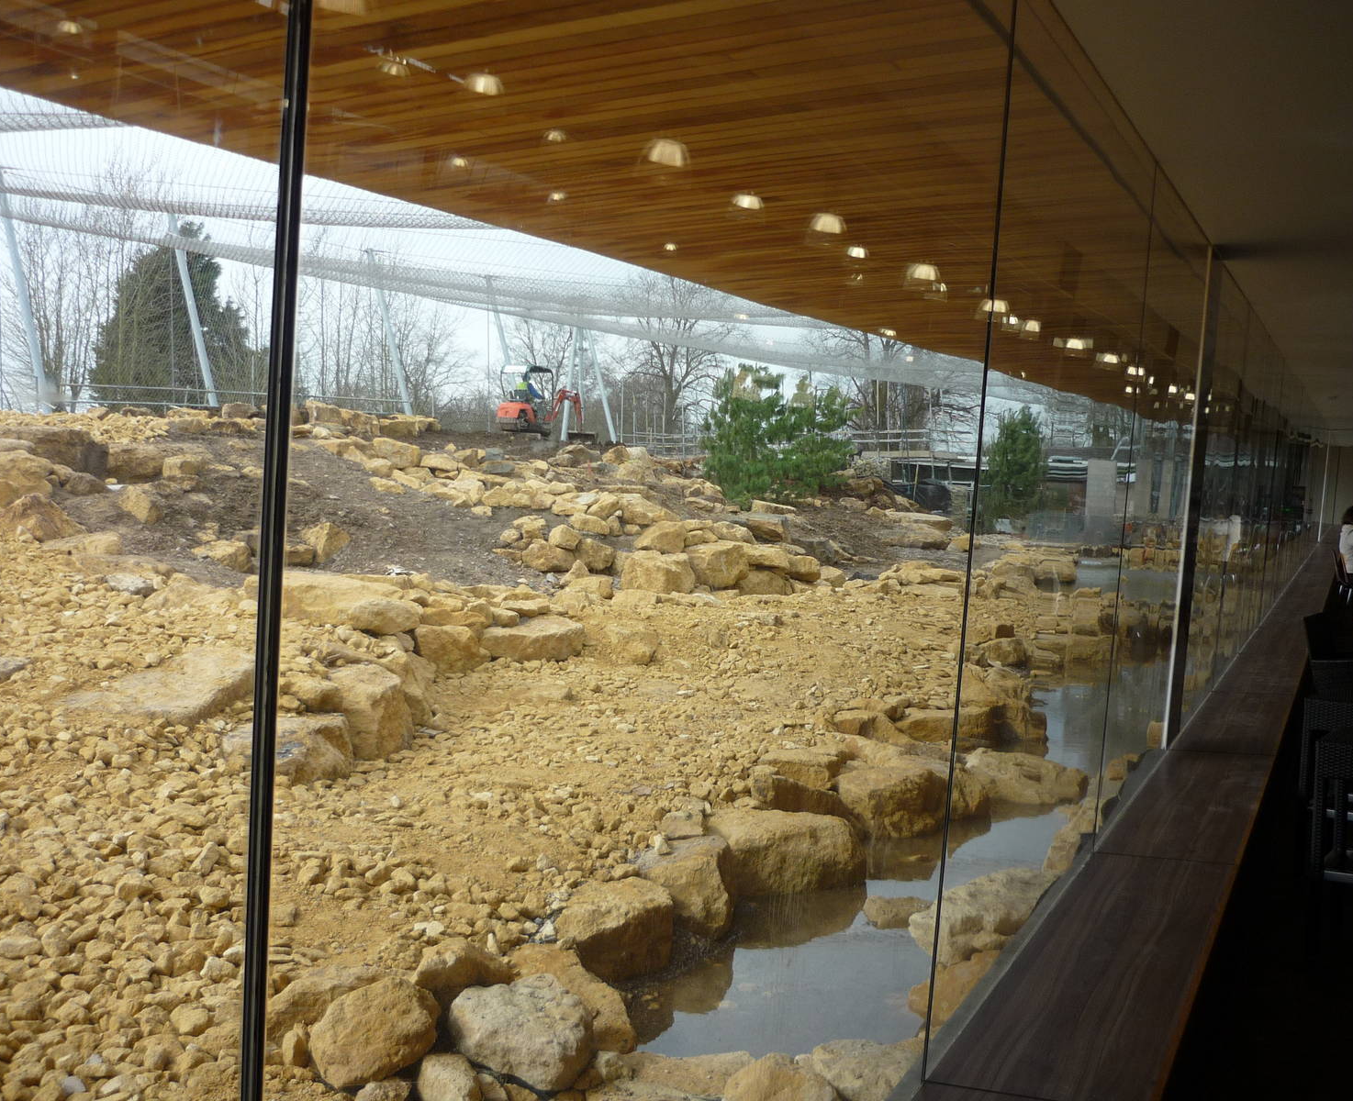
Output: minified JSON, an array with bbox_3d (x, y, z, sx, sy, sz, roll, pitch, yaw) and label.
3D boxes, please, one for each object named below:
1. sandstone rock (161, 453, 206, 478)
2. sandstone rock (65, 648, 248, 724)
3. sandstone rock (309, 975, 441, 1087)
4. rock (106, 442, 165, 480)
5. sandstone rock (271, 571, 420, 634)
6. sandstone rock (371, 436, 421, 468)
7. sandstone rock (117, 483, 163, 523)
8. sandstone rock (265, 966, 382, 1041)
[{"bbox_3d":[-5.709,-0.982,16.200,0.510,0.270,0.400,2,5,-20],"label":"sandstone rock"},{"bbox_3d":[-2.641,0.699,7.200,0.720,0.200,1.100,4,4,0],"label":"sandstone rock"},{"bbox_3d":[-0.831,1.327,3.850,0.340,0.260,0.280,3,4,-11],"label":"sandstone rock"},{"bbox_3d":[-6.233,-1.029,16.200,0.700,0.430,0.500,2,5,-21],"label":"rock"},{"bbox_3d":[-2.146,0.328,8.800,1.020,0.380,0.700,3,5,-14],"label":"sandstone rock"},{"bbox_3d":[-3.907,-1.366,19.500,0.680,0.420,0.520,3,4,-12],"label":"sandstone rock"},{"bbox_3d":[-4.827,-0.429,12.600,0.410,0.340,0.340,2,5,-21],"label":"sandstone rock"},{"bbox_3d":[-1.015,1.329,4.080,0.380,0.200,0.270,3,5,-13],"label":"sandstone rock"}]

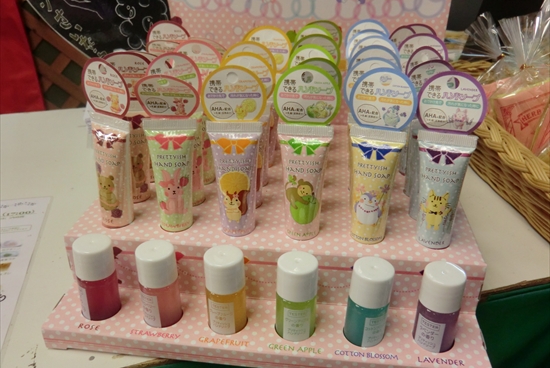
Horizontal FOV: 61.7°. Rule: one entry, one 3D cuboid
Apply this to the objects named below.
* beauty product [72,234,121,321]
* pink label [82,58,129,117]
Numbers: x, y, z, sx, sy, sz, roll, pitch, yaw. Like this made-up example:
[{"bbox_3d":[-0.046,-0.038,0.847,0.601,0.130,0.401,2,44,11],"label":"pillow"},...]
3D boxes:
[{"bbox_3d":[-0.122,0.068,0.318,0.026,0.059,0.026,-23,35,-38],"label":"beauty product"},{"bbox_3d":[-0.118,-0.067,0.321,0.044,0.040,0.004,15,32,25],"label":"pink label"}]

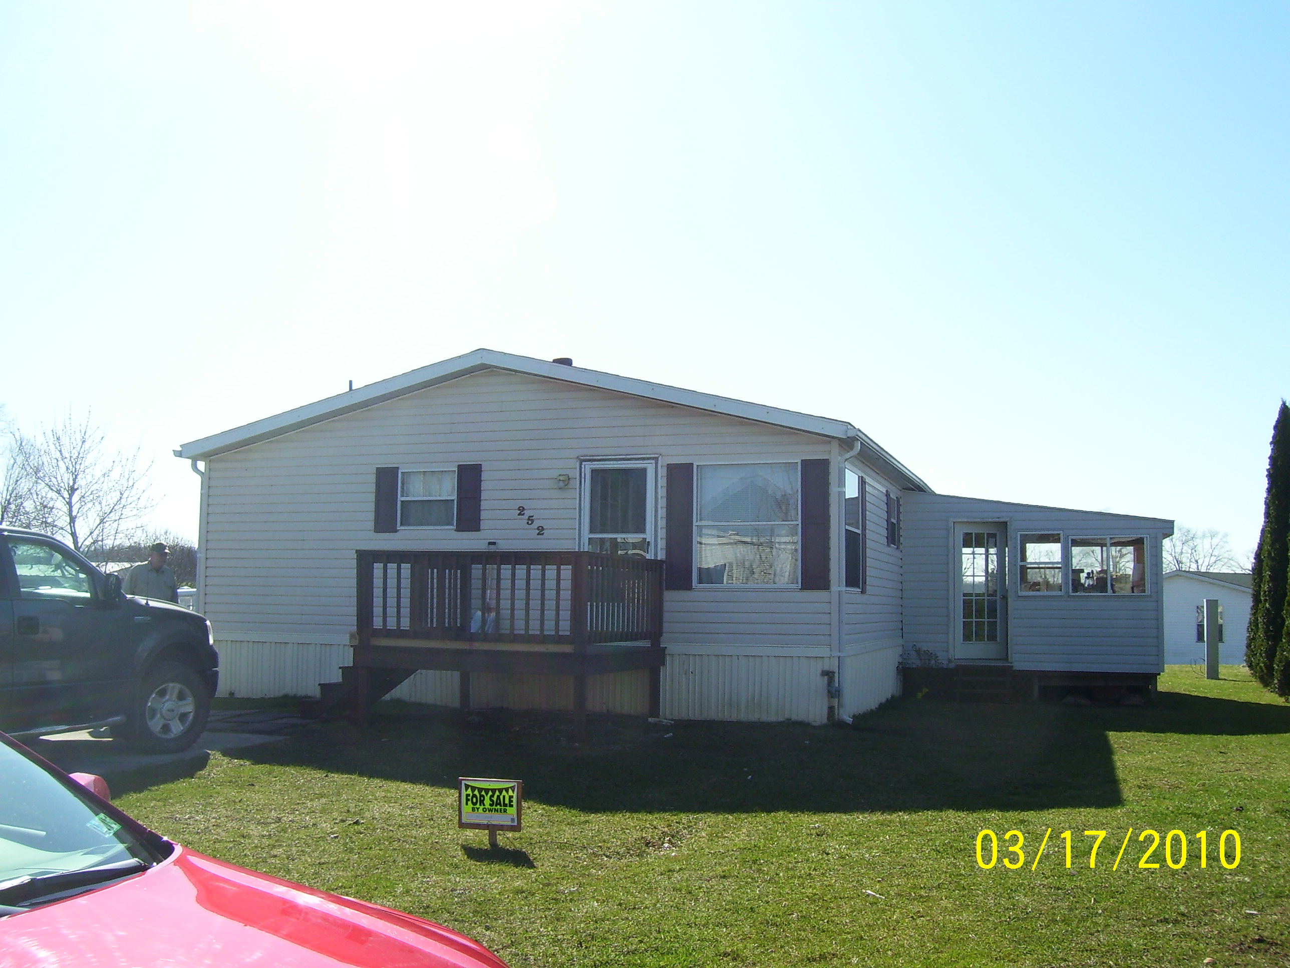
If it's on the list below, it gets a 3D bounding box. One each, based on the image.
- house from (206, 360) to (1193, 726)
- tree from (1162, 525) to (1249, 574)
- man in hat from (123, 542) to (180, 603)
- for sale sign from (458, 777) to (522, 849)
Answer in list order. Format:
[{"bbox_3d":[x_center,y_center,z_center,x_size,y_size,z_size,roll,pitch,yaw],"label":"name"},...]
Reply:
[{"bbox_3d":[1.725,1.117,20.460,12.500,4.250,13.000,-1,-6,18],"label":"house"},{"bbox_3d":[39.557,7.376,89.549,6.600,9.000,6.600,1,-6,0],"label":"tree"},{"bbox_3d":[-5.075,1.510,12.908,0.350,1.820,0.520,-5,-8,43],"label":"man in hat"},{"bbox_3d":[-0.932,1.983,7.625,0.400,0.420,0.050,-1,-6,13],"label":"for sale sign"}]

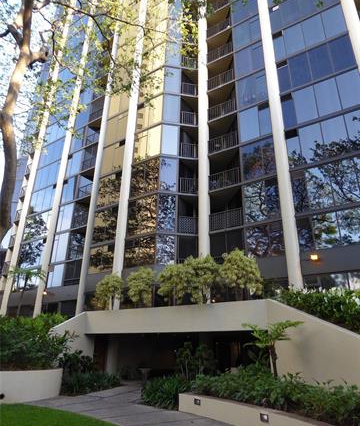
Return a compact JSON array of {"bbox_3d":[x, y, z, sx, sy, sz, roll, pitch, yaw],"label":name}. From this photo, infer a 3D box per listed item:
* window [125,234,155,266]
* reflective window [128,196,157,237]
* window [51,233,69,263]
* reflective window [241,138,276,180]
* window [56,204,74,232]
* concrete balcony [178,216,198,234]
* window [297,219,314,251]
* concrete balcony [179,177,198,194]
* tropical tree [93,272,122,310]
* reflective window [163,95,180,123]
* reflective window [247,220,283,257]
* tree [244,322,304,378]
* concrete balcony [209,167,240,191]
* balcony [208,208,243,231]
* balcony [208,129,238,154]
[{"bbox_3d":[-2.458,2.401,21.189,2.421,1.768,0.100,-14,-28,30],"label":"window"},{"bbox_3d":[-2.376,0.197,22.171,2.349,2.511,0.100,-13,-28,30],"label":"reflective window"},{"bbox_3d":[-10.197,3.003,29.622,1.879,2.493,0.120,-14,-27,32],"label":"window"},{"bbox_3d":[4.786,-3.219,20.723,2.241,2.484,0.100,-13,-28,30],"label":"reflective window"},{"bbox_3d":[-9.681,0.289,29.261,1.986,2.543,0.100,-14,-28,30],"label":"window"},{"bbox_3d":[0.477,0.988,21.806,1.350,1.215,1.000,3,-24,-5],"label":"concrete balcony"},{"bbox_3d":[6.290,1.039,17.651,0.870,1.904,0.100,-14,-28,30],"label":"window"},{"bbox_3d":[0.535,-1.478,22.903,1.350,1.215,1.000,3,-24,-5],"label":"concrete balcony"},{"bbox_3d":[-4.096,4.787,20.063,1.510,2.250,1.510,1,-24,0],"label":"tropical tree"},{"bbox_3d":[-0.582,-7.404,24.922,1.175,2.511,0.100,3,-24,-5],"label":"reflective window"},{"bbox_3d":[4.628,1.442,18.659,2.230,1.877,0.100,-14,-28,30],"label":"reflective window"},{"bbox_3d":[3.174,4.753,11.898,1.950,2.050,1.800,-4,-24,13],"label":"tree"},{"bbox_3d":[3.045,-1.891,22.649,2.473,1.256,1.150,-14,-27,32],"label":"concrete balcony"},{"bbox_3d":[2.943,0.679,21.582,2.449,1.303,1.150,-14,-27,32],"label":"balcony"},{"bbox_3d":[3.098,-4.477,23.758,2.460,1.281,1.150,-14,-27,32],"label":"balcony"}]

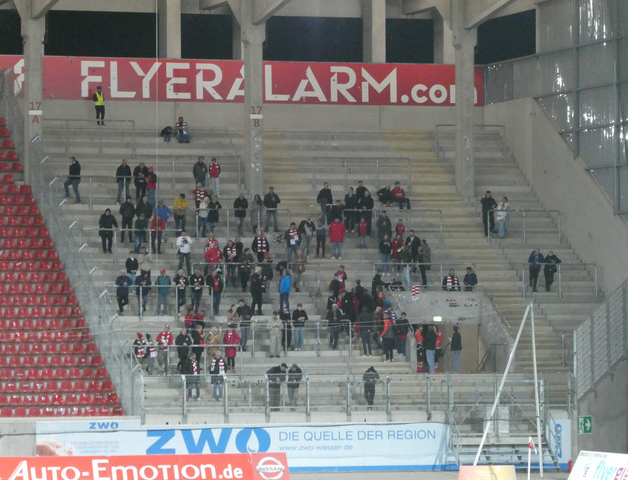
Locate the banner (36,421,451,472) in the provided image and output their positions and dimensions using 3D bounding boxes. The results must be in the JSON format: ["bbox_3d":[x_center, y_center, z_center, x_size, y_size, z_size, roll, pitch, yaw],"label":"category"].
[{"bbox_3d":[-2.427,7.606,135.960,16.042,2.023,0.050,0,-1,-19],"label":"banner"}]

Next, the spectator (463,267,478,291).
[{"bbox_3d":[5.976,1.916,140.980,0.530,1.773,0.420,0,-1,3],"label":"spectator"}]

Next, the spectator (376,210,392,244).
[{"bbox_3d":[2.793,-0.275,146.487,0.560,1.739,0.420,0,-1,-3],"label":"spectator"}]

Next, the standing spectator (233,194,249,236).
[{"bbox_3d":[-2.911,-0.970,146.426,0.550,1.742,0.420,0,-1,-5],"label":"standing spectator"}]

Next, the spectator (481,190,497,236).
[{"bbox_3d":[6.966,-1.045,147.190,0.600,1.811,0.380,0,-1,-11],"label":"spectator"}]

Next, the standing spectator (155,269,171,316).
[{"bbox_3d":[-5.797,2.001,141.854,0.578,1.807,0.400,0,-1,-3],"label":"standing spectator"}]

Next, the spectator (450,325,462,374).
[{"bbox_3d":[5.349,4.131,139.300,0.480,1.797,0.500,-1,-1,37],"label":"spectator"}]

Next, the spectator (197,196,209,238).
[{"bbox_3d":[-4.423,-0.913,148.355,0.461,1.641,0.400,0,-1,-25],"label":"spectator"}]

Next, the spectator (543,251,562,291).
[{"bbox_3d":[9.281,1.229,143.594,0.600,1.604,0.450,0,-1,-5],"label":"spectator"}]

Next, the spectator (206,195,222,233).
[{"bbox_3d":[-3.982,-1.016,148.750,0.579,1.589,0.420,0,-1,-14],"label":"spectator"}]

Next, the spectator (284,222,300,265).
[{"bbox_3d":[-0.825,0.124,147.709,0.651,1.630,0.420,0,-1,-18],"label":"spectator"}]

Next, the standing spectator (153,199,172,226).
[{"bbox_3d":[-5.885,-0.732,144.360,0.620,1.620,0.450,0,-1,-12],"label":"standing spectator"}]

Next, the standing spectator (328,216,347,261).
[{"bbox_3d":[0.941,-0.056,148.108,0.673,1.674,0.360,0,-1,0],"label":"standing spectator"}]

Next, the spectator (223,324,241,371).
[{"bbox_3d":[-3.083,4.003,138.666,0.584,1.706,0.400,0,-1,6],"label":"spectator"}]

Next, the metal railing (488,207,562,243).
[{"bbox_3d":[8.498,-0.508,148.922,3.160,1.339,0.100,0,-1,-17],"label":"metal railing"}]

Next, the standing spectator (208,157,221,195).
[{"bbox_3d":[-3.943,-2.480,147.290,0.460,1.613,0.340,0,-1,-6],"label":"standing spectator"}]

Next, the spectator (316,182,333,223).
[{"bbox_3d":[0.436,-1.406,146.441,0.580,1.743,0.380,0,-1,-21],"label":"spectator"}]

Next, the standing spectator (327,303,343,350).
[{"bbox_3d":[0.776,3.251,138.353,0.570,1.751,0.450,0,-1,-10],"label":"standing spectator"}]

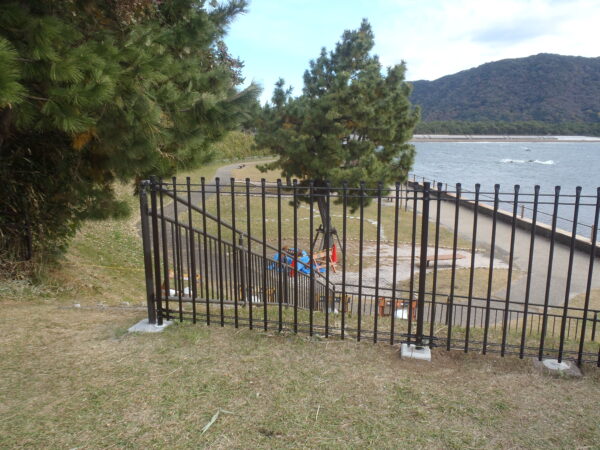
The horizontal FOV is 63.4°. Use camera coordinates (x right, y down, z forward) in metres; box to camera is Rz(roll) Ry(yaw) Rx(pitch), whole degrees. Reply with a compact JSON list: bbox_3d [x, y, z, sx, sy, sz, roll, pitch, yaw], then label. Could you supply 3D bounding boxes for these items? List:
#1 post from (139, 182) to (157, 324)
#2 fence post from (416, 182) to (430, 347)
[{"bbox_3d":[-1.187,0.233,3.803,0.061,1.156,0.061,2,11,10],"label":"post"},{"bbox_3d":[0.871,0.297,3.419,0.047,1.192,0.047,2,11,10],"label":"fence post"}]

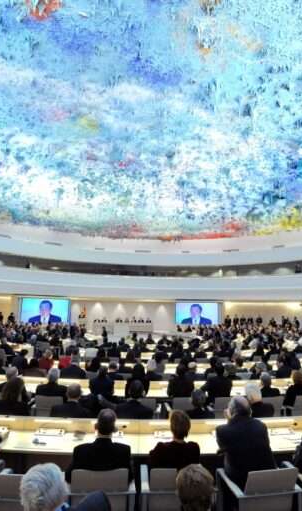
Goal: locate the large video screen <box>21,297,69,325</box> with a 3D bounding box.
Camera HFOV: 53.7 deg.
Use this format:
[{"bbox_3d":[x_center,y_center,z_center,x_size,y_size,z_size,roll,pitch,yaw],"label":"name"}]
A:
[{"bbox_3d":[-9.112,4.803,25.894,3.810,2.040,0.140,4,-10,-14],"label":"large video screen"}]

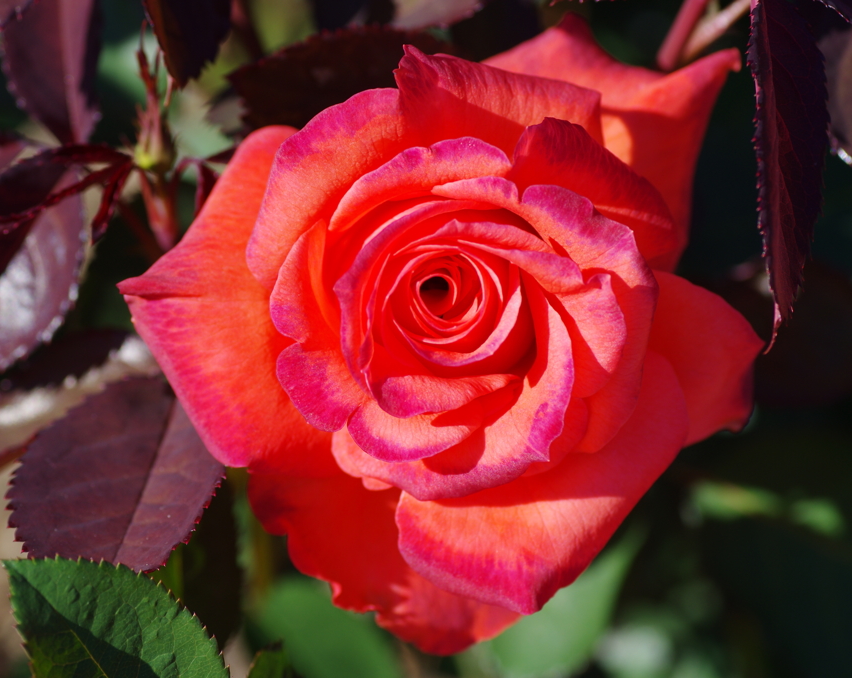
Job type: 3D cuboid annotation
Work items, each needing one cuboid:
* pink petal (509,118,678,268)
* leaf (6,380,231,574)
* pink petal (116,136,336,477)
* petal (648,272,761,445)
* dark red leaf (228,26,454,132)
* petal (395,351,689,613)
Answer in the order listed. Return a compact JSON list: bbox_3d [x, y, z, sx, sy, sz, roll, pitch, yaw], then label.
[{"bbox_3d":[0.028,-0.021,0.640,0.031,0.021,0.023,38,90,4],"label":"pink petal"},{"bbox_3d":[-0.054,0.025,0.662,0.035,0.009,0.046,13,68,6],"label":"leaf"},{"bbox_3d":[-0.031,-0.007,0.648,0.043,0.058,0.021,2,-5,6],"label":"pink petal"},{"bbox_3d":[0.044,0.002,0.655,0.029,0.032,0.015,3,-6,-6],"label":"petal"},{"bbox_3d":[-0.014,-0.044,0.685,0.044,0.008,0.029,3,63,6],"label":"dark red leaf"},{"bbox_3d":[0.020,0.024,0.642,0.051,0.040,0.021,-25,6,-3],"label":"petal"}]

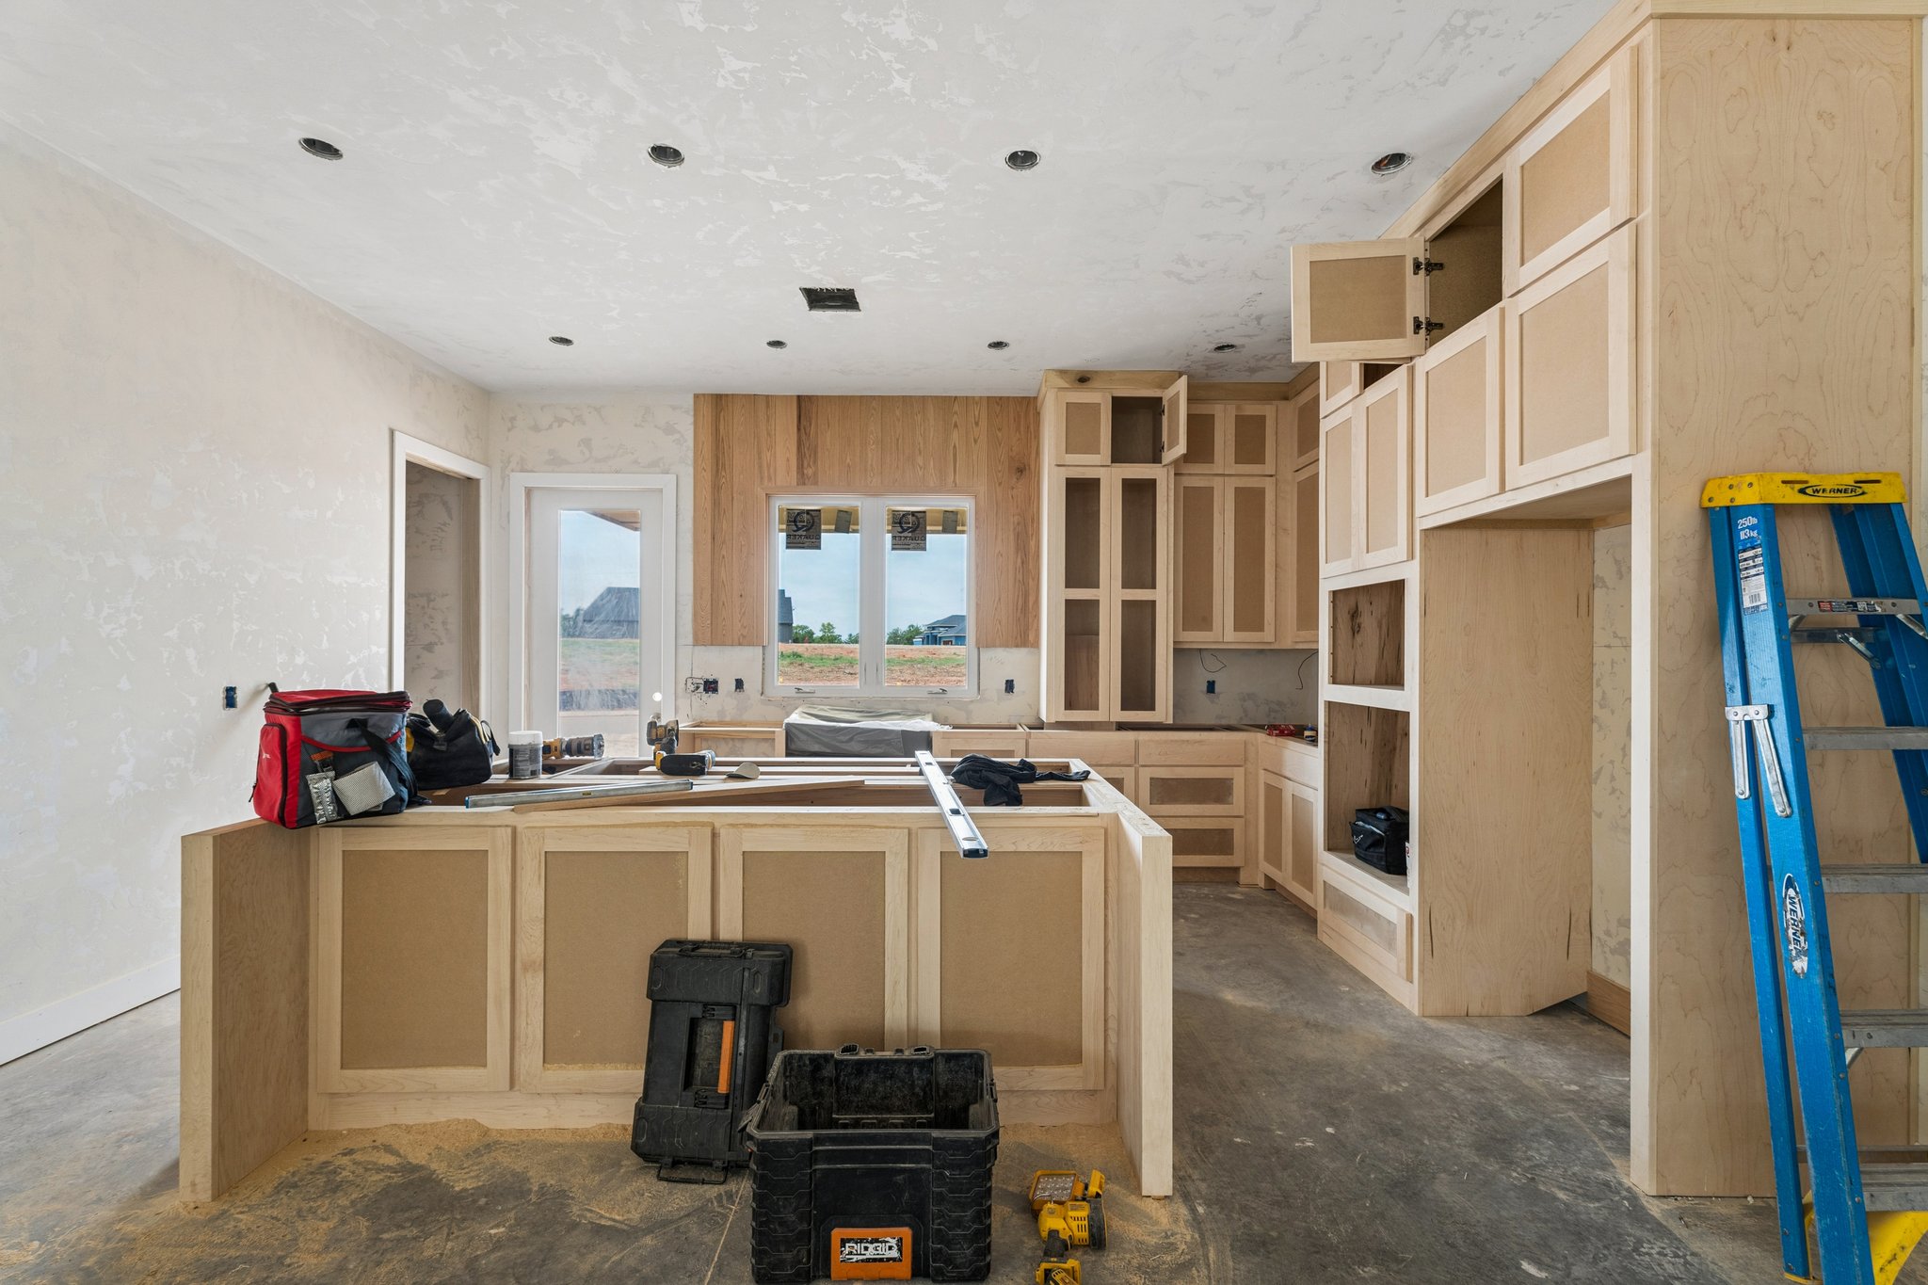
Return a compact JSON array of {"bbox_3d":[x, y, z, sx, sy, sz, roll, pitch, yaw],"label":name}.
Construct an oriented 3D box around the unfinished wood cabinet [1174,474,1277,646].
[{"bbox_3d":[1.639,-0.513,5.199,0.639,1.073,0.339,0,0,-1],"label":"unfinished wood cabinet"}]

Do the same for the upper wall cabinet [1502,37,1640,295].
[{"bbox_3d":[2.022,-1.317,2.320,0.619,0.454,0.504,0,0,-1],"label":"upper wall cabinet"}]

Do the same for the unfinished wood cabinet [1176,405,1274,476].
[{"bbox_3d":[1.643,-1.271,5.203,0.639,0.444,0.339,0,0,-1],"label":"unfinished wood cabinet"}]

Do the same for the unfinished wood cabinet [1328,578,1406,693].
[{"bbox_3d":[2.005,-0.024,3.455,0.589,0.454,0.649,0,0,-1],"label":"unfinished wood cabinet"}]

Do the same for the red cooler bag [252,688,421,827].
[{"bbox_3d":[-1.781,0.313,2.259,0.285,0.340,0.265,0,-1,33],"label":"red cooler bag"}]

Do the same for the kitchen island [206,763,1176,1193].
[{"bbox_3d":[-0.708,0.935,2.709,2.444,0.890,1.445,0,0,0],"label":"kitchen island"}]

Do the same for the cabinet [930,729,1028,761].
[{"bbox_3d":[0.079,0.964,4.957,0.579,0.888,0.619,0,0,-1],"label":"cabinet"}]

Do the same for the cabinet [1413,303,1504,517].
[{"bbox_3d":[2.009,-0.760,2.748,0.645,0.591,0.466,0,0,0],"label":"cabinet"}]

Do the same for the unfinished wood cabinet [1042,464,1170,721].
[{"bbox_3d":[0.879,-0.289,5.110,0.767,1.544,0.520,0,0,0],"label":"unfinished wood cabinet"}]

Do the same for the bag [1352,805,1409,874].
[{"bbox_3d":[1.880,0.866,3.559,0.230,0.240,0.279,0,0,-1],"label":"bag"}]

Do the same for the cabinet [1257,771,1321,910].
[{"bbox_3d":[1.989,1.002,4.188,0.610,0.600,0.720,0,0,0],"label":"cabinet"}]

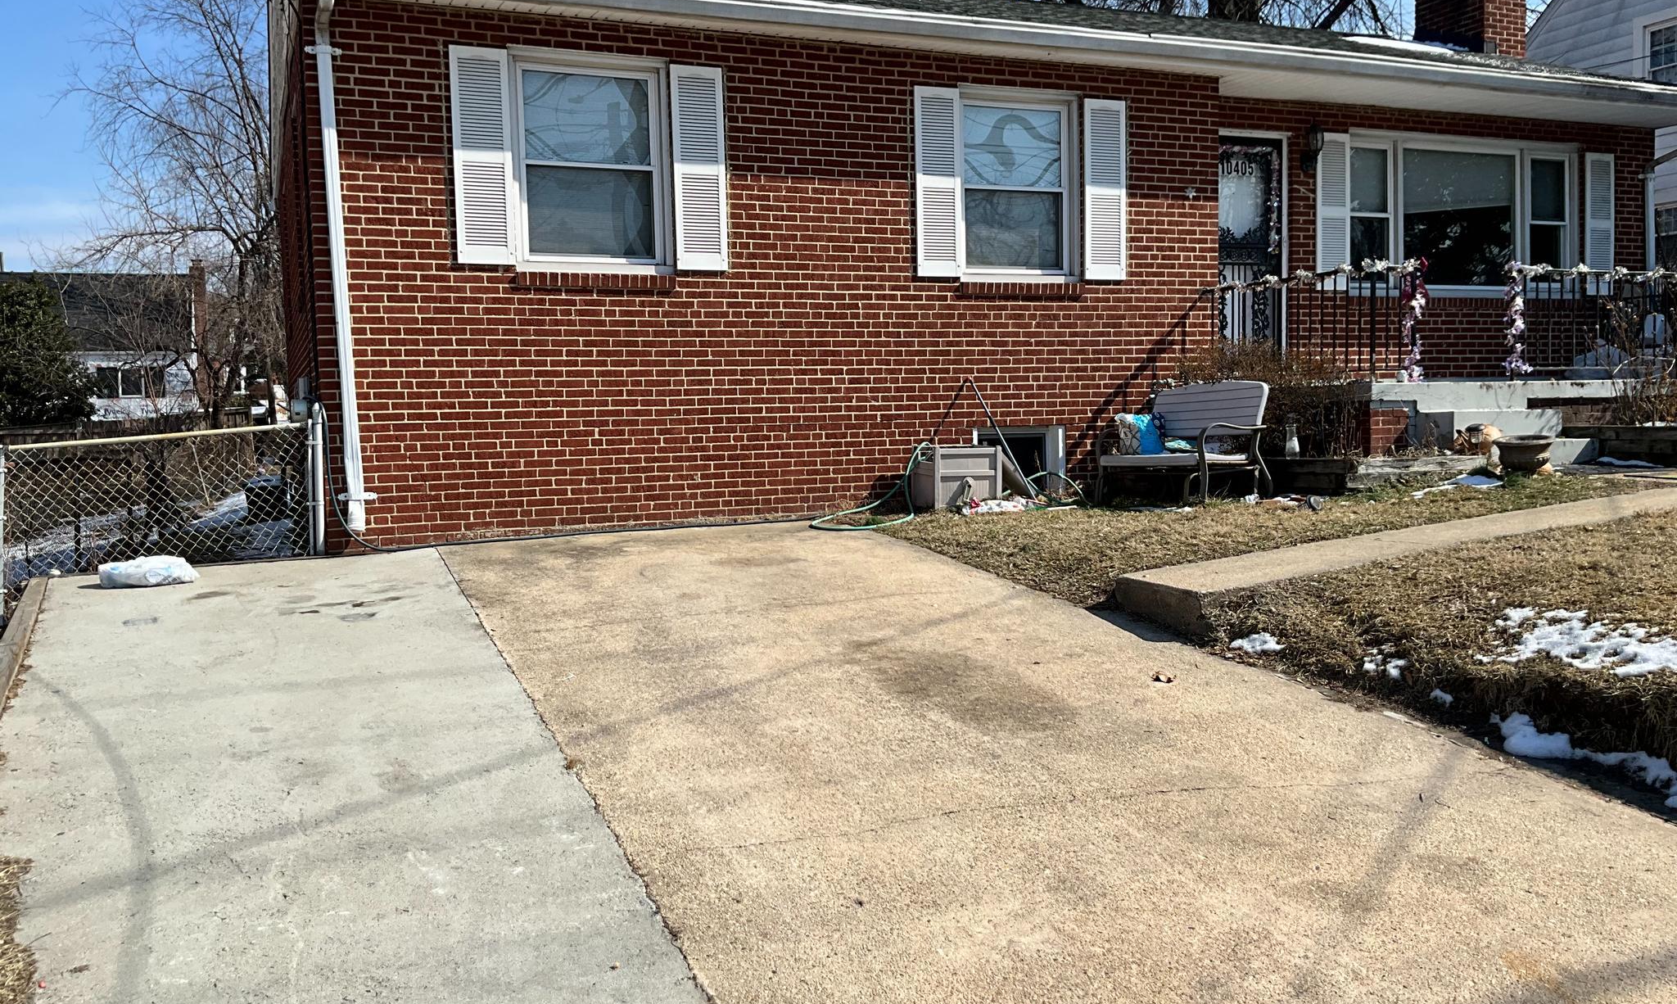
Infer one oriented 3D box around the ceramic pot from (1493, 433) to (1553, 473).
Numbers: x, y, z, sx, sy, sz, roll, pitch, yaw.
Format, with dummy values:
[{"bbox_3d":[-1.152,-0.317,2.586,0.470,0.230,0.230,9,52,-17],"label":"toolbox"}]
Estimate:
[{"bbox_3d":[4.516,-0.306,9.250,0.400,0.250,0.400,-1,4,0],"label":"ceramic pot"}]

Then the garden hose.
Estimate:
[{"bbox_3d":[0.246,-0.120,9.947,0.980,0.560,0.500,-3,4,-23],"label":"garden hose"}]

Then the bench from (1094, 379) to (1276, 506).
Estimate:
[{"bbox_3d":[2.590,-0.437,10.580,0.680,0.870,1.200,-4,4,-30],"label":"bench"}]

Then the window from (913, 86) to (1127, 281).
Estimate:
[{"bbox_3d":[1.414,-2.413,10.772,1.850,1.440,0.120,-3,4,-23],"label":"window"}]

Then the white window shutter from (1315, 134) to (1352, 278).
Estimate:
[{"bbox_3d":[4.484,-2.622,12.728,0.370,1.390,0.045,-3,4,-23],"label":"white window shutter"}]

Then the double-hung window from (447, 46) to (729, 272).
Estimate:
[{"bbox_3d":[-1.649,-2.274,9.448,1.850,1.440,0.120,-3,4,-23],"label":"double-hung window"}]

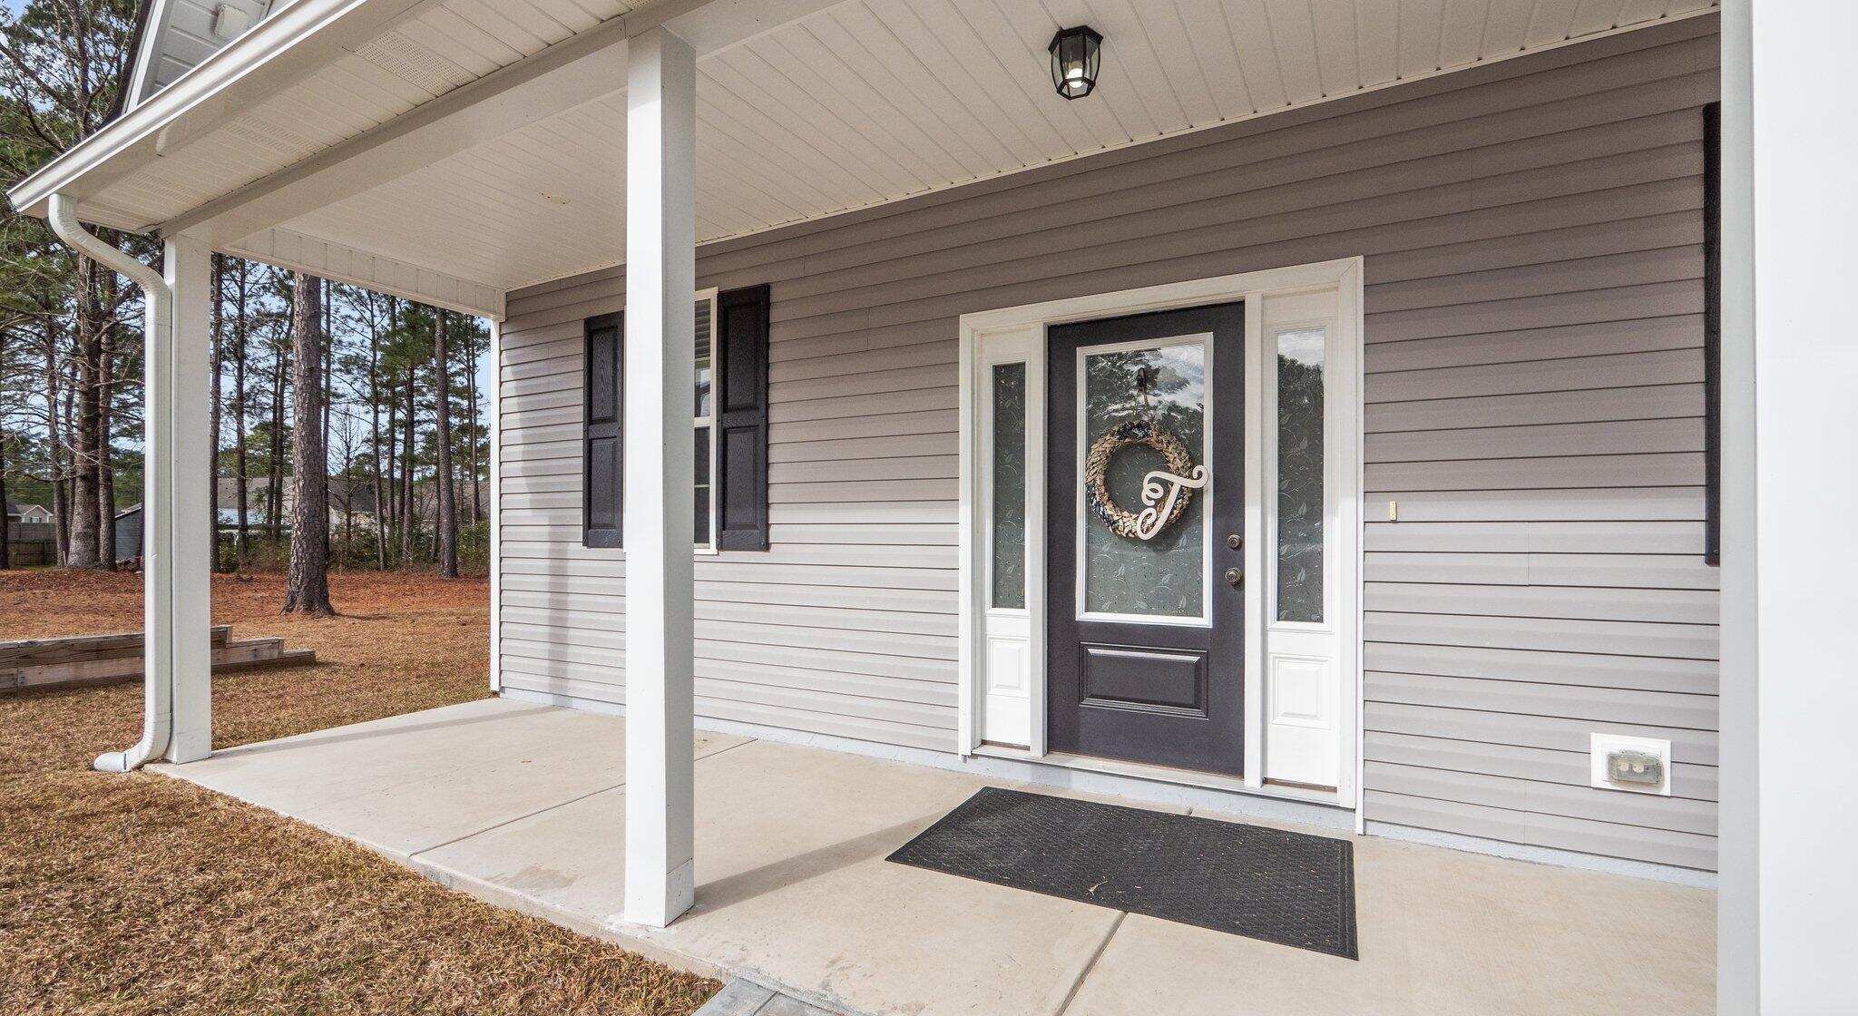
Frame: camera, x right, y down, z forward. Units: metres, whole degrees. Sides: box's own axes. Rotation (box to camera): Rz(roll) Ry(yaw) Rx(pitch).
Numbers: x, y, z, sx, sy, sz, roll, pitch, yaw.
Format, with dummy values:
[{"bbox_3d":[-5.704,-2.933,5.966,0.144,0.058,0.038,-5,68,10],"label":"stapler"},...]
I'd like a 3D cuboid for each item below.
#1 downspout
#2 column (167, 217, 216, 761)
[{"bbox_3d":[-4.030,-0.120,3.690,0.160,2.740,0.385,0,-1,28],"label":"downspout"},{"bbox_3d":[-3.850,-0.046,3.905,0.142,2.700,0.142,0,-1,28],"label":"column"}]

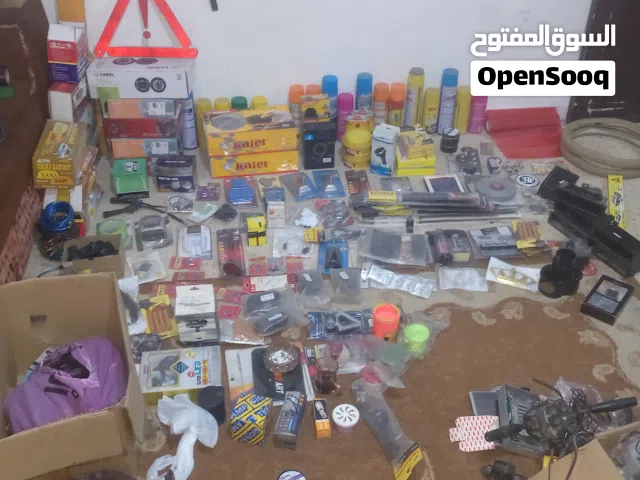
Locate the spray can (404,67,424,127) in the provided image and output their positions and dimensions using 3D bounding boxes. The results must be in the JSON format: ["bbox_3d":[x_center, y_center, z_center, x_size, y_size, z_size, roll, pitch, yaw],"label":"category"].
[{"bbox_3d":[0.399,-0.583,3.120,0.066,0.282,0.066,0,35,0],"label":"spray can"}]

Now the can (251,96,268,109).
[{"bbox_3d":[-0.246,-0.489,3.070,0.065,0.200,0.065,0,35,0],"label":"can"}]

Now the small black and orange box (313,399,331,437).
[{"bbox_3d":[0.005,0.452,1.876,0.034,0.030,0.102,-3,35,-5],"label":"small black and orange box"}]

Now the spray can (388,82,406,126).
[{"bbox_3d":[0.323,-0.549,3.126,0.065,0.226,0.065,0,35,0],"label":"spray can"}]

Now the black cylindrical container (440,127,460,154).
[{"bbox_3d":[0.536,-0.408,3.040,0.068,0.080,0.068,0,34,0],"label":"black cylindrical container"}]

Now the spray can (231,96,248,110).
[{"bbox_3d":[-0.326,-0.484,3.044,0.065,0.205,0.065,0,35,0],"label":"spray can"}]

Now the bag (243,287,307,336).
[{"bbox_3d":[-0.134,0.215,2.213,0.170,0.050,0.145,-8,37,-11],"label":"bag"}]

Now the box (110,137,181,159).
[{"bbox_3d":[-0.669,-0.404,2.895,0.242,0.080,0.190,-2,35,-3],"label":"box"}]

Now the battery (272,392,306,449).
[{"bbox_3d":[-0.072,0.452,1.852,0.051,0.055,0.137,5,35,7],"label":"battery"}]

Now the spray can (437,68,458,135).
[{"bbox_3d":[0.547,-0.585,3.137,0.065,0.280,0.065,0,35,0],"label":"spray can"}]

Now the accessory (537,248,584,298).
[{"bbox_3d":[0.755,0.100,2.310,0.120,0.106,0.110,7,36,9],"label":"accessory"}]

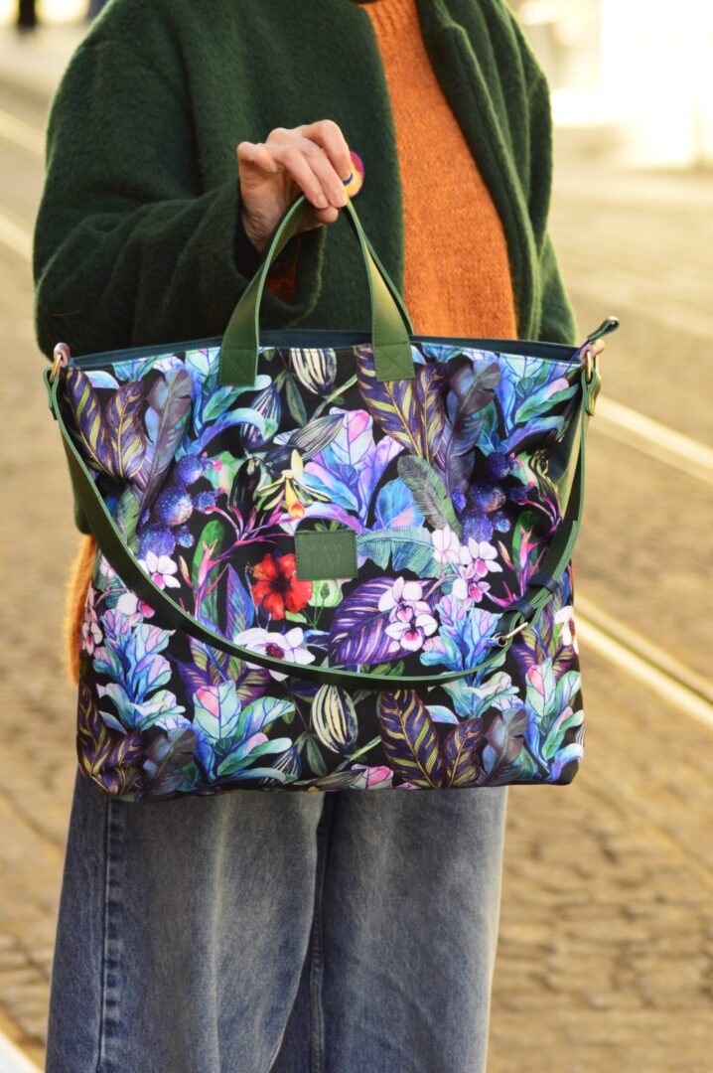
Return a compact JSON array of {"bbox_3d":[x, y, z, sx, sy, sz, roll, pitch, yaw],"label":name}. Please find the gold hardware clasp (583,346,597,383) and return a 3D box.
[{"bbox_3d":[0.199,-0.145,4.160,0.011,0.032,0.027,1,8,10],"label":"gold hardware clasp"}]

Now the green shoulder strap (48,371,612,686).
[{"bbox_3d":[-0.030,-0.008,4.120,0.468,0.262,0.110,0,8,0],"label":"green shoulder strap"}]

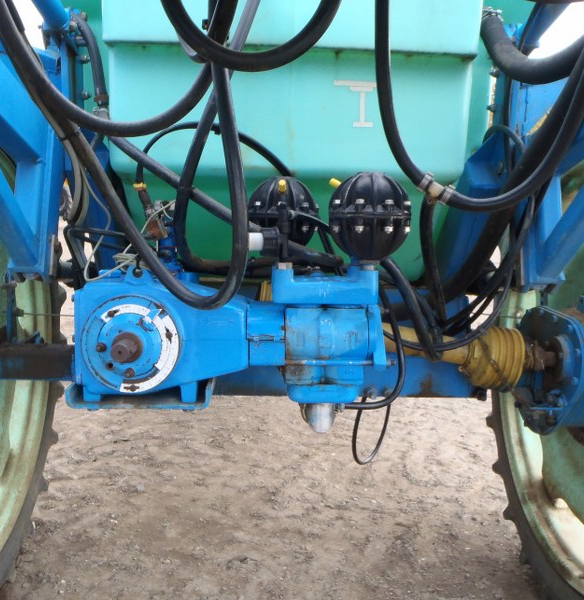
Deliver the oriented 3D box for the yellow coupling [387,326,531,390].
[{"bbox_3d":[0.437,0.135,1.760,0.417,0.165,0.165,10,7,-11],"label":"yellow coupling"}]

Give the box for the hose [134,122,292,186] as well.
[{"bbox_3d":[-0.204,-0.378,1.680,0.400,0.155,0.120,1,9,-3],"label":"hose"}]

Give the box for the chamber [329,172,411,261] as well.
[{"bbox_3d":[0.166,-0.178,1.380,0.175,0.185,0.175,1,9,-3],"label":"chamber"}]

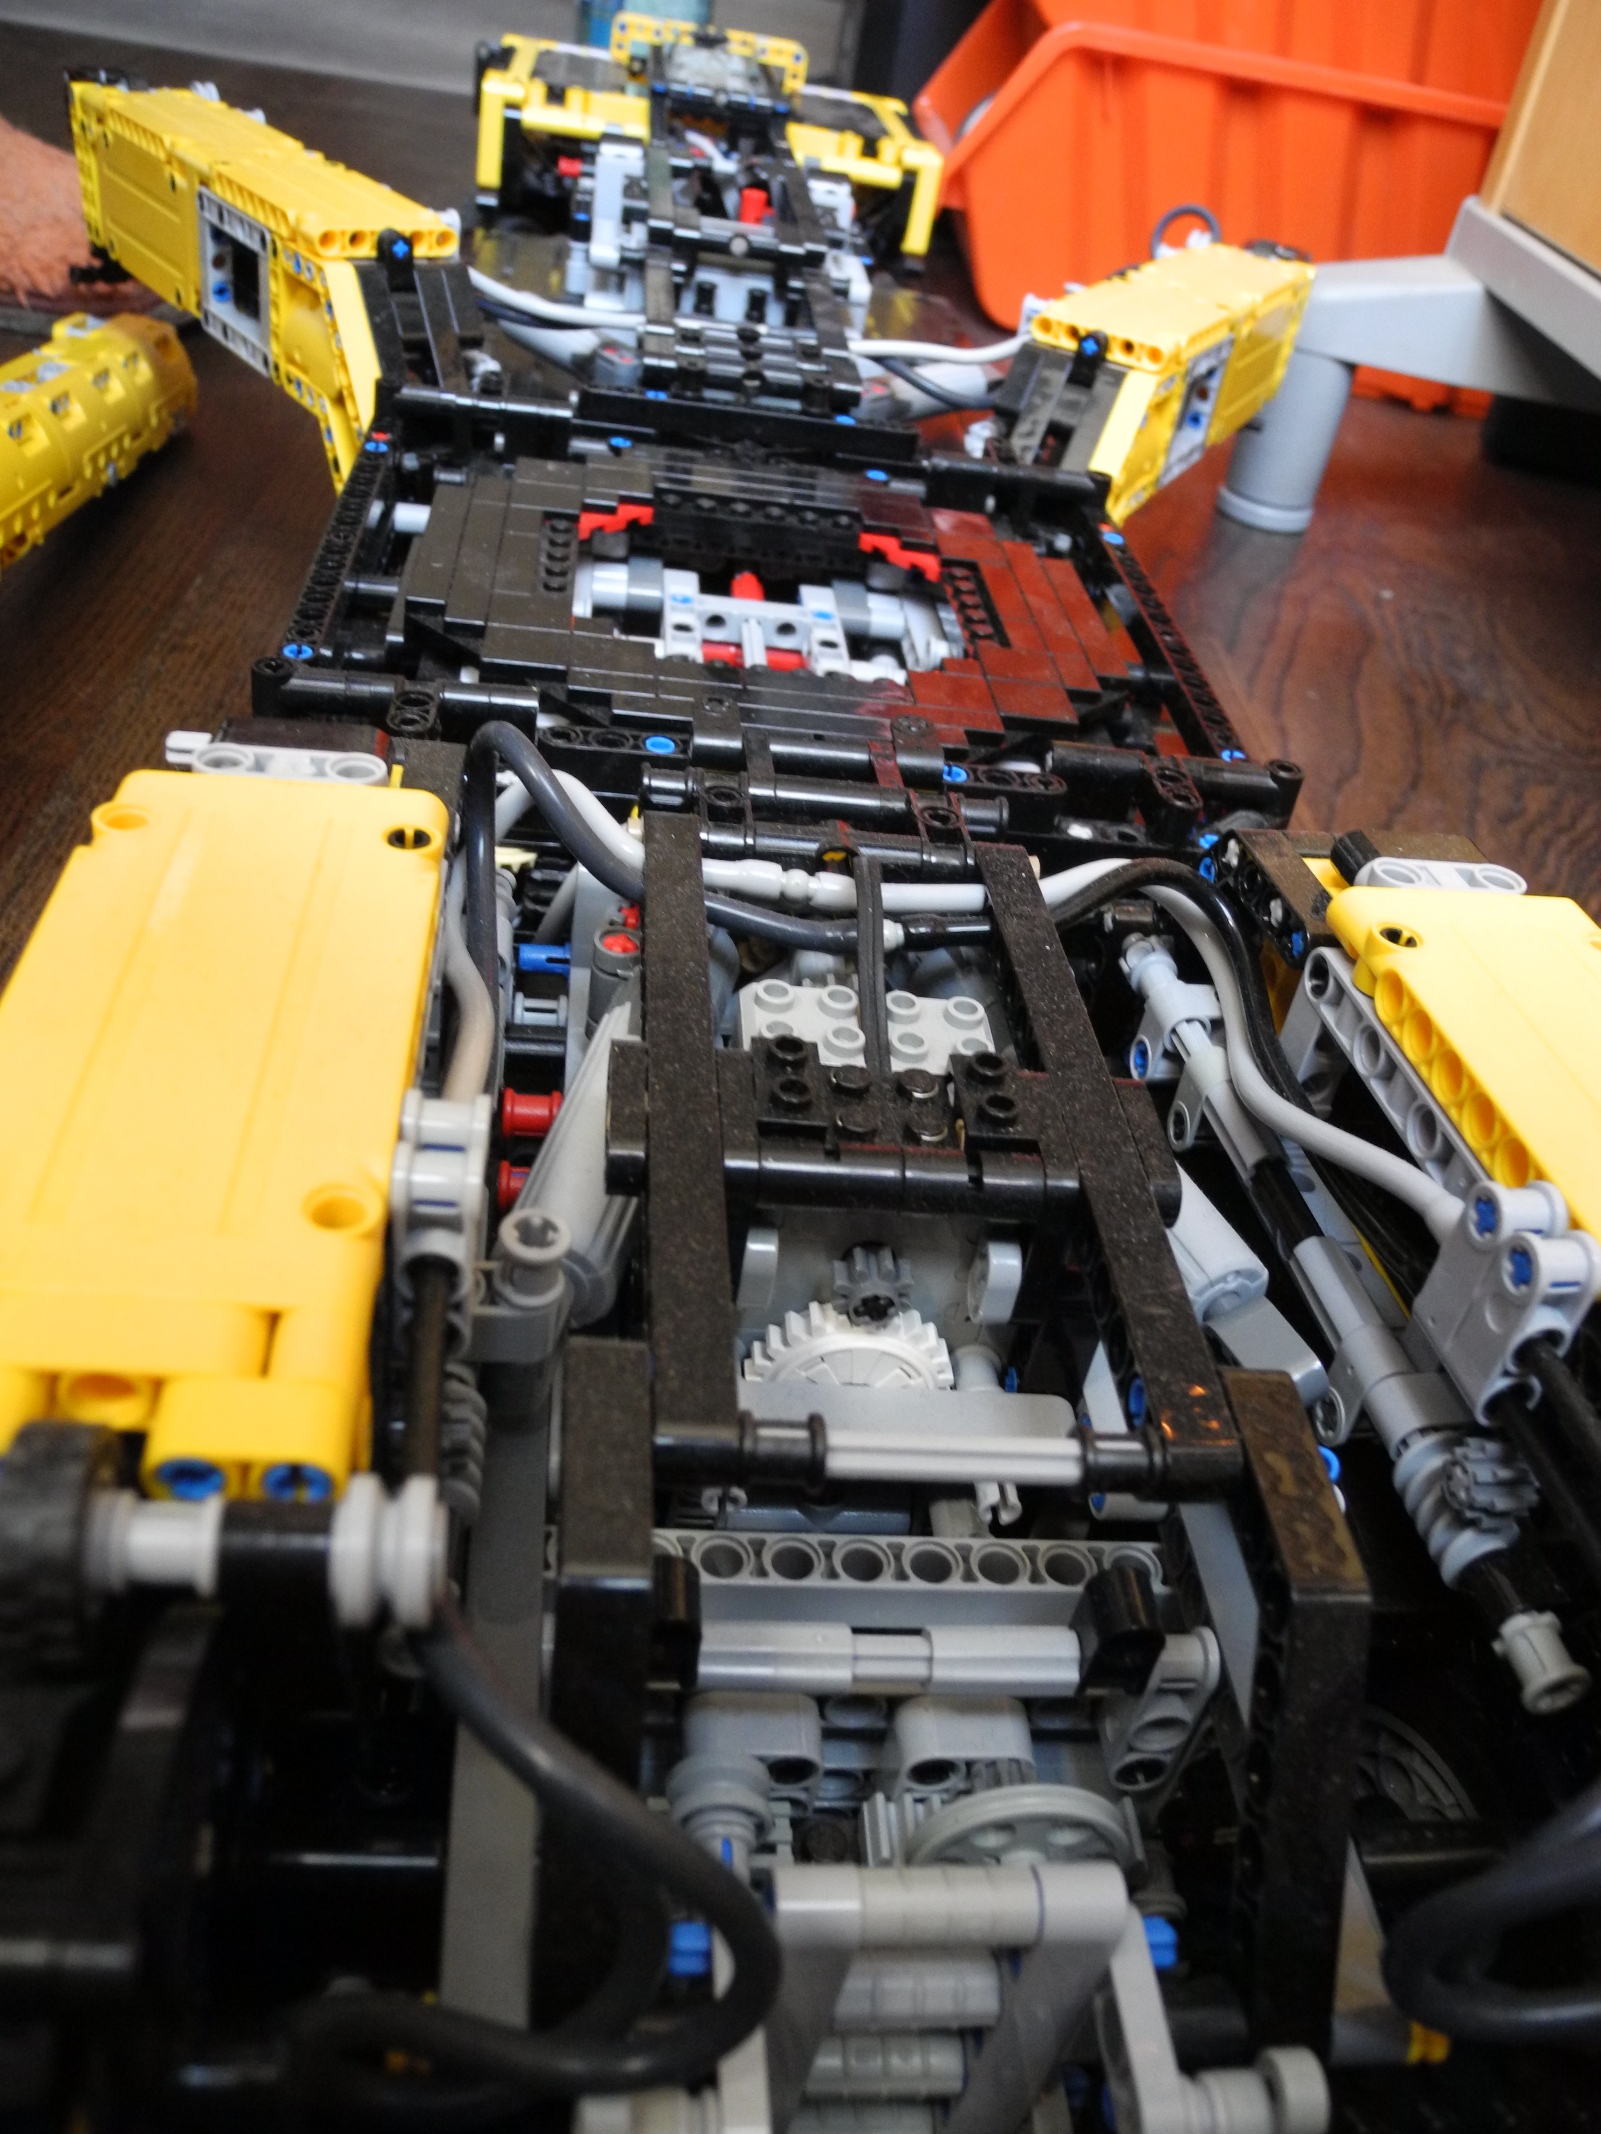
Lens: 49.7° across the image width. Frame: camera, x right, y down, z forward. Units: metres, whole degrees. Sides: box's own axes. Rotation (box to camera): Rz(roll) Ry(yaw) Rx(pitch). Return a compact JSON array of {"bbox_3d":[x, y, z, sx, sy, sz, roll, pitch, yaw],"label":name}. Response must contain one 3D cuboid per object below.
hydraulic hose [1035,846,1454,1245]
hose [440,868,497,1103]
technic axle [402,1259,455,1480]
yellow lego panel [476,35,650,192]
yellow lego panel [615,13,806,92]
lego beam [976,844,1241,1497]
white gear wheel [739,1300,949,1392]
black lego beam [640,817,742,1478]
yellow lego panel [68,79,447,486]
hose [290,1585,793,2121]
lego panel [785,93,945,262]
[{"bbox_3d":[0.056,-0.004,0.229,0.038,0.012,0.080,4,37,-9],"label":"hydraulic hose"},{"bbox_3d":[-0.041,-0.011,0.214,0.008,0.007,0.049,4,37,-9],"label":"hose"},{"bbox_3d":[-0.034,0.028,0.157,0.004,0.004,0.024,5,72,-8],"label":"technic axle"},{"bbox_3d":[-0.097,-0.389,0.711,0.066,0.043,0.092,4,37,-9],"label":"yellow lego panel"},{"bbox_3d":[-0.041,-0.461,0.785,0.088,0.024,0.009,4,37,-9],"label":"yellow lego panel"},{"bbox_3d":[0.033,0.005,0.209,0.008,0.008,0.120,4,37,-9],"label":"lego beam"},{"bbox_3d":[0.006,0.038,0.209,0.025,0.025,0.004,4,37,-9],"label":"white gear wheel"},{"bbox_3d":[-0.014,0.002,0.202,0.008,0.008,0.120,4,37,-9],"label":"black lego beam"},{"bbox_3d":[-0.152,-0.233,0.501,0.046,0.057,0.184,-19,45,-33],"label":"yellow lego panel"},{"bbox_3d":[-0.021,0.065,0.143,0.039,0.027,0.036,4,37,-9],"label":"hose"},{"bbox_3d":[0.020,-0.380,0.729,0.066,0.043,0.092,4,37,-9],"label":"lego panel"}]

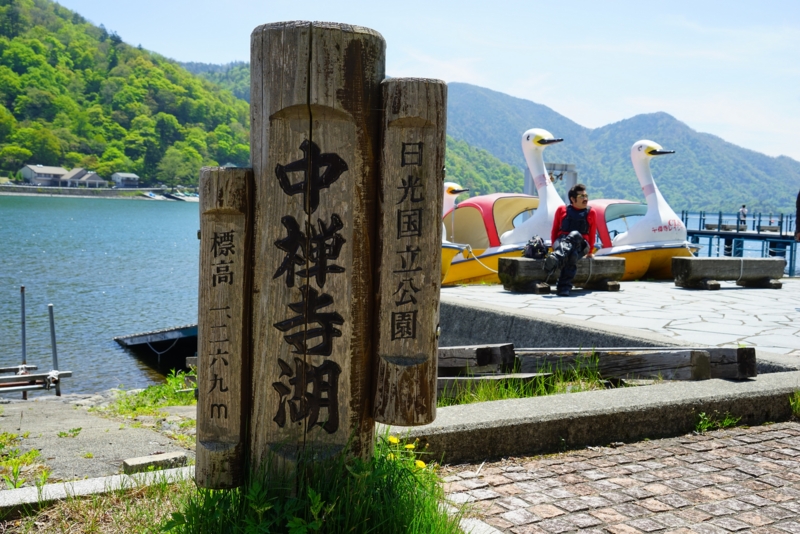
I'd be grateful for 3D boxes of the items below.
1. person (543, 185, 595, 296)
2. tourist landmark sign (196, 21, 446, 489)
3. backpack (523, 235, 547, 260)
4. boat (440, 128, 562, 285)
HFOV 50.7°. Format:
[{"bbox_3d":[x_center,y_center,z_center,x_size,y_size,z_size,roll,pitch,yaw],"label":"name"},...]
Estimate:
[{"bbox_3d":[1.854,-0.305,9.149,0.560,1.200,0.780,1,4,-14],"label":"person"},{"bbox_3d":[-0.286,-0.024,3.007,0.860,1.550,0.460,2,4,1],"label":"tourist landmark sign"},{"bbox_3d":[1.488,-0.242,9.305,0.270,0.290,0.230,0,5,-18],"label":"backpack"},{"bbox_3d":[1.371,-0.810,11.888,1.650,2.150,3.000,-2,5,-37],"label":"boat"}]

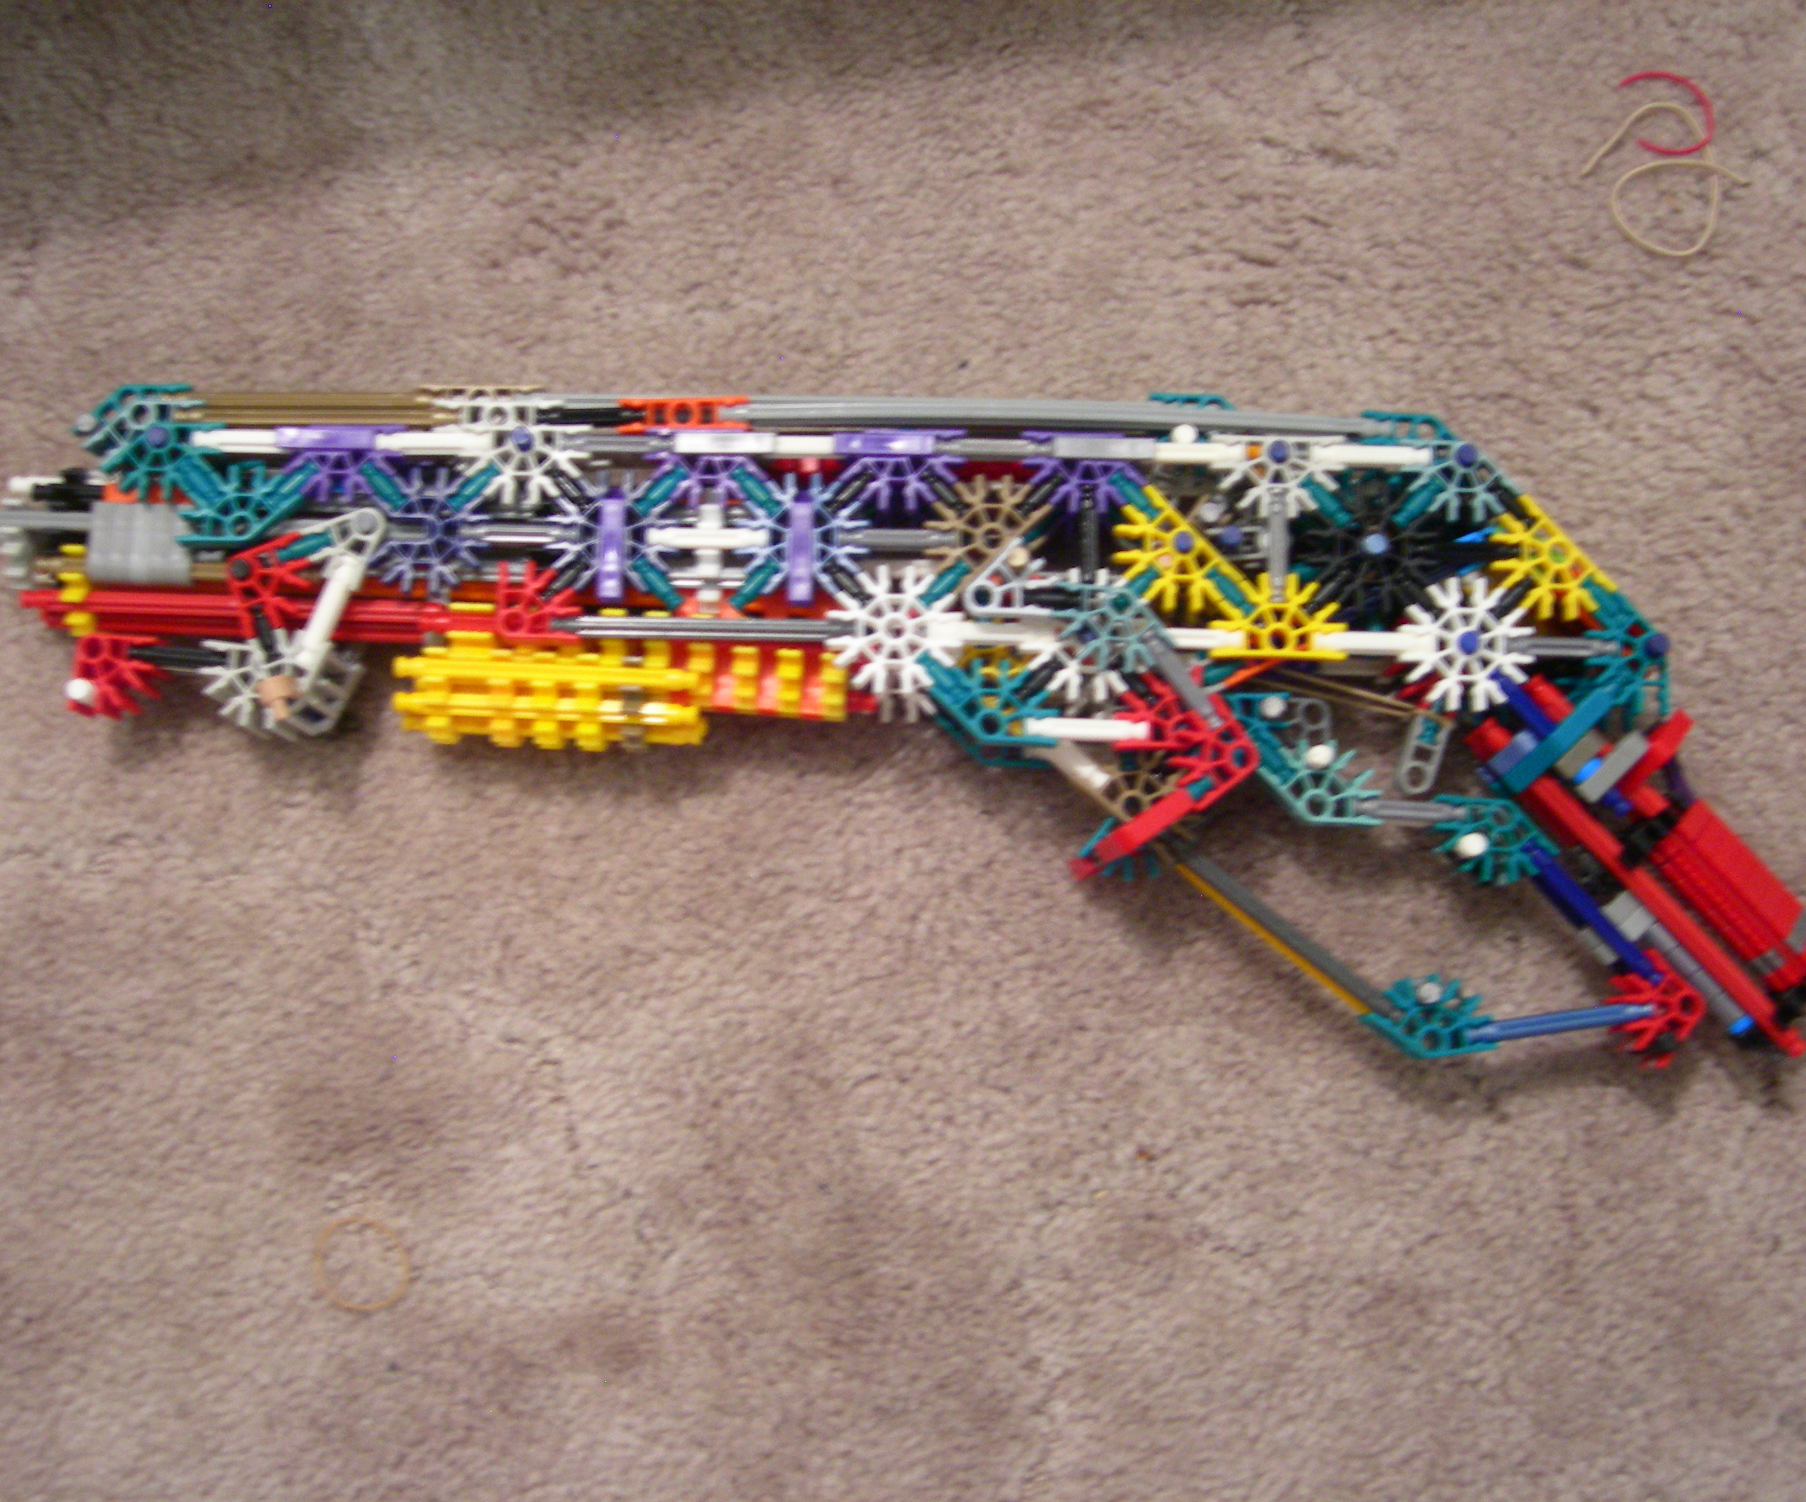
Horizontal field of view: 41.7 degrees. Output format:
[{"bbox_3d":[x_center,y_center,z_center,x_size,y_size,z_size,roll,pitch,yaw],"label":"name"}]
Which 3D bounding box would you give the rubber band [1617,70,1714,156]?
[{"bbox_3d":[0.240,-0.201,0.747,0.030,0.004,0.028,1,81,1],"label":"rubber band"}]

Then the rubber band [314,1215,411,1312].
[{"bbox_3d":[-0.159,0.151,0.697,0.029,0.004,0.027,1,81,1],"label":"rubber band"}]

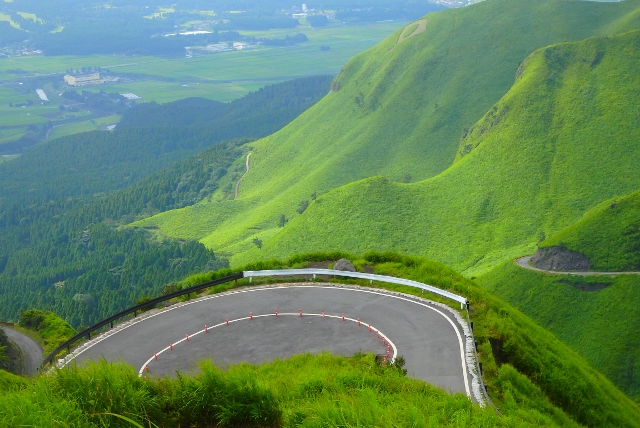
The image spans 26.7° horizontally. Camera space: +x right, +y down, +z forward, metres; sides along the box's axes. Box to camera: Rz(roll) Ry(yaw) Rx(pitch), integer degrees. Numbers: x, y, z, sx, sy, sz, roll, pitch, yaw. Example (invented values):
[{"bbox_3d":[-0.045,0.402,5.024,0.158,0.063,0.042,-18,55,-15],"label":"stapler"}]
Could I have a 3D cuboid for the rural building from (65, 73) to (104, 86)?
[{"bbox_3d":[-437.118,-248.750,2499.910,62.000,14.000,34.000,-10,17,-37],"label":"rural building"}]

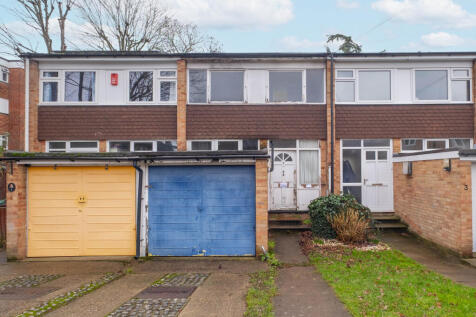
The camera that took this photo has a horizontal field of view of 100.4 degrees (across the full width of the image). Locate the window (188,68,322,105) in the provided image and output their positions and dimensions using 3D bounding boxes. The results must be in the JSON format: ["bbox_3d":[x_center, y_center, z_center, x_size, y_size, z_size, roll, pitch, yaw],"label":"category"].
[{"bbox_3d":[0.568,-2.211,6.170,4.302,1.102,0.100,0,0,0],"label":"window"}]

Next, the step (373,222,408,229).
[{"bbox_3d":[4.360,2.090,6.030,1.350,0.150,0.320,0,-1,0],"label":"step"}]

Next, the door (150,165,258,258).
[{"bbox_3d":[-0.764,1.140,4.305,2.313,1.949,0.070,0,0,0],"label":"door"}]

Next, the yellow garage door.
[{"bbox_3d":[-3.505,1.205,4.505,2.434,2.036,0.070,0,-1,0],"label":"yellow garage door"}]

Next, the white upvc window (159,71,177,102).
[{"bbox_3d":[-2.270,-2.316,6.445,0.610,1.068,0.090,0,-1,0],"label":"white upvc window"}]

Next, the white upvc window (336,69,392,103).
[{"bbox_3d":[3.904,-2.233,6.165,1.778,1.071,0.090,0,0,0],"label":"white upvc window"}]

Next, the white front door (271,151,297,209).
[{"bbox_3d":[1.499,0.707,6.485,0.852,1.916,0.070,0,-1,0],"label":"white front door"}]

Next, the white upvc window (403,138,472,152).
[{"bbox_3d":[6.183,-0.397,6.195,2.255,0.447,0.090,0,0,0],"label":"white upvc window"}]

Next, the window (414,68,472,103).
[{"bbox_3d":[6.621,-2.338,6.445,1.895,1.113,0.090,0,-1,0],"label":"window"}]

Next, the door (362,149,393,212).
[{"bbox_3d":[4.357,0.690,6.190,0.955,1.982,0.080,0,0,0],"label":"door"}]

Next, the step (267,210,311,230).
[{"bbox_3d":[1.520,1.900,6.140,1.550,0.460,0.580,0,-1,0],"label":"step"}]

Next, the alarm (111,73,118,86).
[{"bbox_3d":[-3.765,-2.404,6.105,0.226,0.406,0.090,0,0,0],"label":"alarm"}]

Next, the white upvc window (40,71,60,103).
[{"bbox_3d":[-6.035,-2.316,6.445,0.678,1.068,0.090,0,-1,0],"label":"white upvc window"}]

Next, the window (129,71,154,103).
[{"bbox_3d":[-2.974,-2.210,6.165,0.843,1.025,0.090,0,0,0],"label":"window"}]

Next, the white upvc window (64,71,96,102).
[{"bbox_3d":[-5.075,-2.316,6.445,1.113,1.068,0.090,0,-1,0],"label":"white upvc window"}]

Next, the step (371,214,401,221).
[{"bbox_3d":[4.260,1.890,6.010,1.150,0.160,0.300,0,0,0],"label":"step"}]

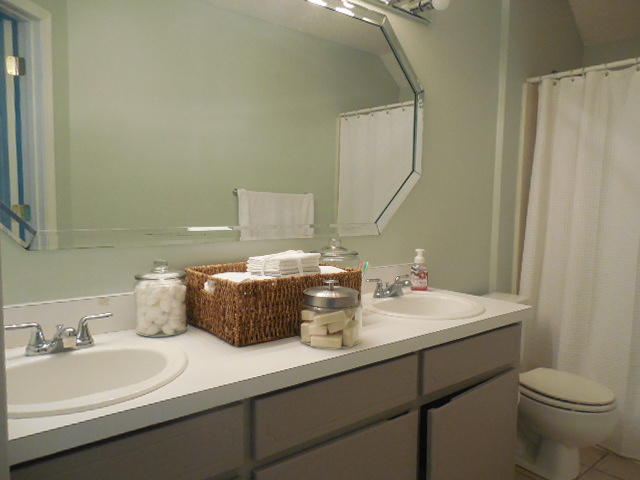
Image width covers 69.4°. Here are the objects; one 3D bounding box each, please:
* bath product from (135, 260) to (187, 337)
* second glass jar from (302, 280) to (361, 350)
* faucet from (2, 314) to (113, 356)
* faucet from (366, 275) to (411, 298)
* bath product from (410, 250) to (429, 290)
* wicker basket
[{"bbox_3d":[-0.465,0.164,1.358,0.145,0.211,0.145,1,4,0],"label":"bath product"},{"bbox_3d":[0.034,0.198,1.298,0.170,0.170,0.170,1,4,0],"label":"second glass jar"},{"bbox_3d":[-0.606,0.237,1.107,0.247,0.077,0.157,-3,6,-39],"label":"faucet"},{"bbox_3d":[0.312,0.195,1.854,0.251,0.077,0.149,-3,6,-39],"label":"faucet"},{"bbox_3d":[0.455,0.135,2.094,0.074,0.184,0.056,2,5,12],"label":"bath product"},{"bbox_3d":[-0.140,0.181,1.482,0.454,0.169,0.326,-3,6,-39],"label":"wicker basket"}]

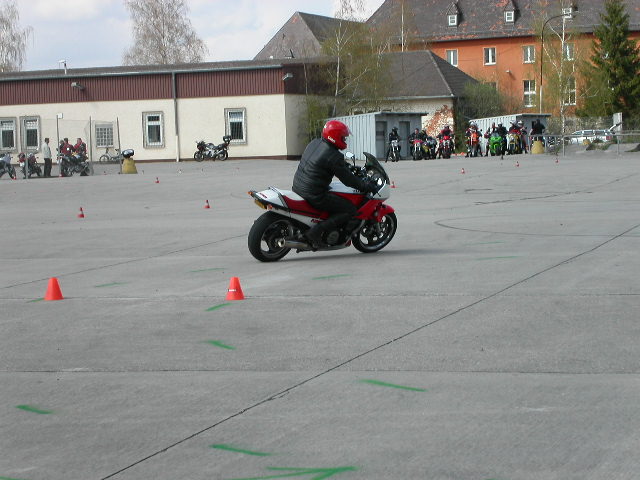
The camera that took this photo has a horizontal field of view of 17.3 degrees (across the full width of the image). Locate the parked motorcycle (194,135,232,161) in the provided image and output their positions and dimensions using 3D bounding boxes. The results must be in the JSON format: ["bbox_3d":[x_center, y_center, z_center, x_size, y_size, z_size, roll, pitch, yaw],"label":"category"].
[{"bbox_3d":[-6.070,-5.120,118.964,2.150,1.380,0.750,-1,3,27],"label":"parked motorcycle"}]

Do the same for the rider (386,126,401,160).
[{"bbox_3d":[3.209,-4.247,93.460,0.700,1.550,0.700,-3,3,-14],"label":"rider"}]

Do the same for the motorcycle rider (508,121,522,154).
[{"bbox_3d":[9.288,-4.875,100.458,0.700,1.600,0.750,-3,3,-7],"label":"motorcycle rider"}]

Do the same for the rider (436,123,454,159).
[{"bbox_3d":[5.743,-4.529,96.959,0.760,1.560,0.750,-3,3,-6],"label":"rider"}]

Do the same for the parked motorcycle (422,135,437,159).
[{"bbox_3d":[5.042,-4.254,96.971,0.750,1.100,2.100,-3,3,-14],"label":"parked motorcycle"}]

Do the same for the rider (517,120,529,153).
[{"bbox_3d":[9.866,-5.011,102.958,0.620,1.600,0.600,-2,3,0],"label":"rider"}]

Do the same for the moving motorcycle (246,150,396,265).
[{"bbox_3d":[0.004,-0.415,24.824,2.150,1.230,0.750,-4,4,-36],"label":"moving motorcycle"}]

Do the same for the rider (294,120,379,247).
[{"bbox_3d":[0.107,-0.658,24.895,0.950,1.480,0.640,-4,4,-36],"label":"rider"}]

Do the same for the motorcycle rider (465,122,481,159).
[{"bbox_3d":[7.021,-4.601,97.457,0.740,1.620,0.700,-3,3,-7],"label":"motorcycle rider"}]

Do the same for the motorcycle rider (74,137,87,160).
[{"bbox_3d":[-10.922,-3.773,95.955,0.420,1.720,0.550,-4,3,-22],"label":"motorcycle rider"}]

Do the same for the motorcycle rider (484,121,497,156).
[{"bbox_3d":[7.934,-4.700,98.458,0.600,1.600,0.600,-3,3,-6],"label":"motorcycle rider"}]

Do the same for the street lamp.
[{"bbox_3d":[15.742,-10.747,139.770,2.350,8.776,0.350,-2,3,0],"label":"street lamp"}]

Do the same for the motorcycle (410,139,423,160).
[{"bbox_3d":[4.398,-4.160,95.972,0.750,1.080,2.100,-3,3,-8],"label":"motorcycle"}]

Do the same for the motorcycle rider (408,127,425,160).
[{"bbox_3d":[4.409,-4.432,96.959,0.720,1.550,0.750,-3,3,-7],"label":"motorcycle rider"}]

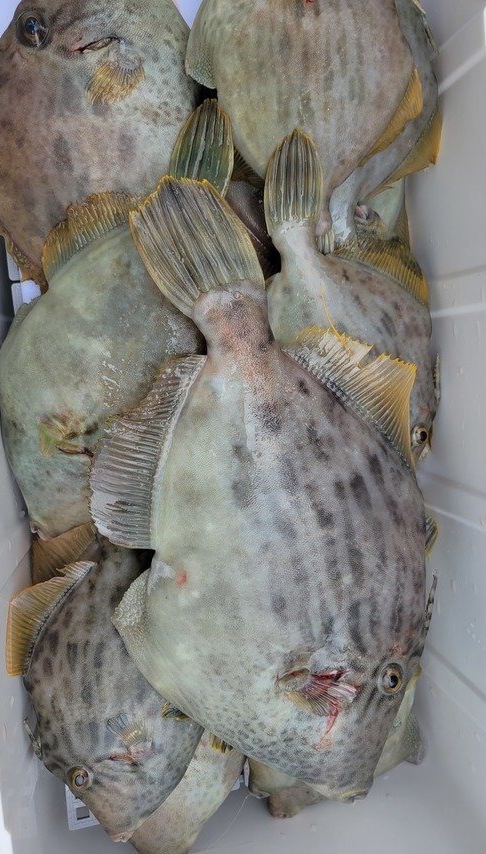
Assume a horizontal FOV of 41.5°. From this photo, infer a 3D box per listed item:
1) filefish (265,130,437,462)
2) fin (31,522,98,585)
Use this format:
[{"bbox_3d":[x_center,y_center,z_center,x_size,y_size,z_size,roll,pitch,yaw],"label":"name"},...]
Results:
[{"bbox_3d":[0.073,-0.088,0.446,0.125,0.045,0.252,-22,97,-5],"label":"filefish"},{"bbox_3d":[-0.127,0.090,0.455,0.056,0.012,0.034,-24,97,-4],"label":"fin"}]

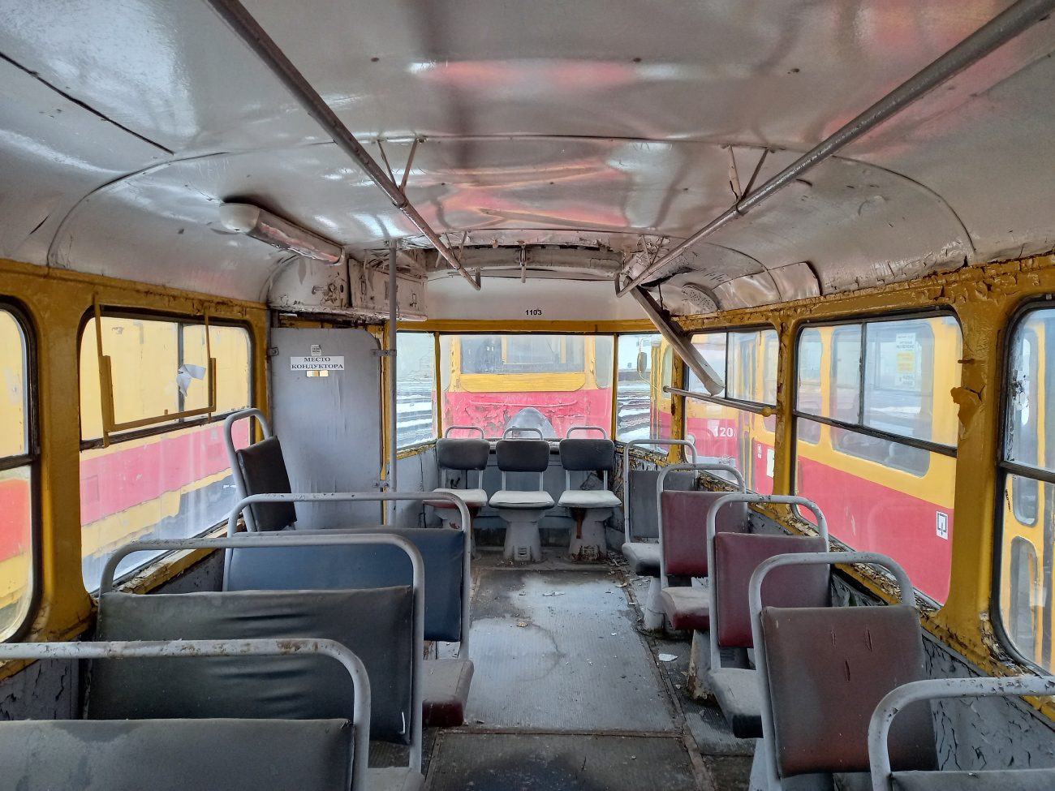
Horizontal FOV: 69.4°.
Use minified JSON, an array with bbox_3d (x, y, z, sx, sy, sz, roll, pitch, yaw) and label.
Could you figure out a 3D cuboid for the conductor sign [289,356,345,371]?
[{"bbox_3d":[-0.965,-0.146,3.502,0.247,0.066,0.005,0,3,0],"label":"conductor sign"}]

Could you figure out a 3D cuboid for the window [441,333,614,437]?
[{"bbox_3d":[-0.002,-0.075,6.006,1.360,0.830,0.050,0,9,0],"label":"window"}]

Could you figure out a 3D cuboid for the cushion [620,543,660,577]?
[{"bbox_3d":[0.763,0.894,4.184,0.440,0.090,0.410,0,3,0],"label":"cushion"}]

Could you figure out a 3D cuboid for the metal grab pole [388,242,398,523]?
[{"bbox_3d":[-0.626,0.306,3.579,0.030,2.042,0.030,0,3,0],"label":"metal grab pole"}]

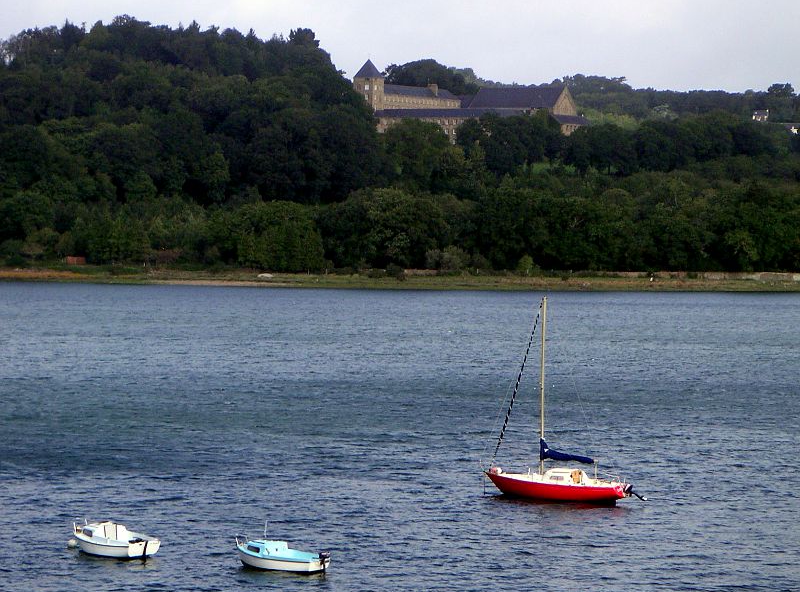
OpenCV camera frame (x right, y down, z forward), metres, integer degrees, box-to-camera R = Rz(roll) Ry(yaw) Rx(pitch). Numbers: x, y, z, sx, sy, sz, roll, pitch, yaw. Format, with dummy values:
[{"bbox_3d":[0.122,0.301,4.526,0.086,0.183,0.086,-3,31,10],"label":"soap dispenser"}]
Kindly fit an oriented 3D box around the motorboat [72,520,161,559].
[{"bbox_3d":[-11.569,9.951,94.316,1.750,1.300,4.200,-1,2,-43],"label":"motorboat"}]

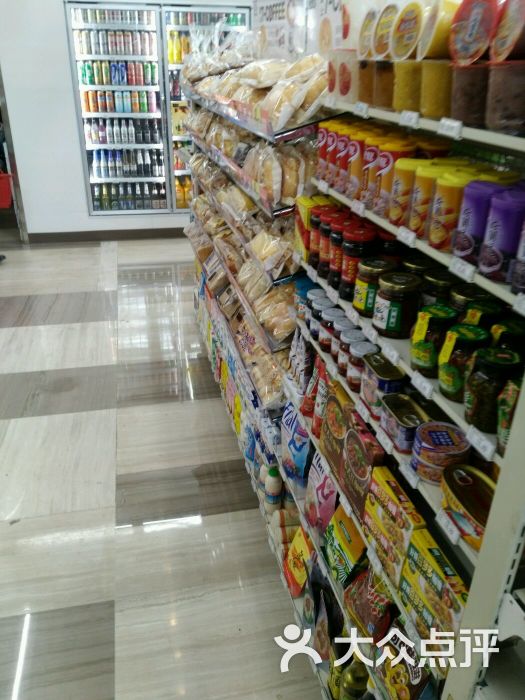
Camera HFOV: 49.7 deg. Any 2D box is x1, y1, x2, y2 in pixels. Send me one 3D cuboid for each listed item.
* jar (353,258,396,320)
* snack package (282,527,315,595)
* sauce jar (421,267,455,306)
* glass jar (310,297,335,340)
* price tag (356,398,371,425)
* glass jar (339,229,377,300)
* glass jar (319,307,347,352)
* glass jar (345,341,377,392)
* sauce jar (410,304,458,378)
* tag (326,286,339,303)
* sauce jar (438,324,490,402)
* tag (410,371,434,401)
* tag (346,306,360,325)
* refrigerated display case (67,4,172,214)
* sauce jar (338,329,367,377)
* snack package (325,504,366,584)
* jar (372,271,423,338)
[{"bbox_3d":[0.232,-0.129,1.165,0.081,0.101,0.081,1,26,0],"label":"jar"},{"bbox_3d":[0.128,0.641,1.717,0.040,0.165,0.120,10,23,-21],"label":"snack package"},{"bbox_3d":[0.318,-0.086,1.011,0.075,0.098,0.075,1,27,0],"label":"sauce jar"},{"bbox_3d":[0.158,-0.080,1.460,0.064,0.095,0.064,1,26,0],"label":"glass jar"},{"bbox_3d":[0.233,0.142,1.311,0.006,0.028,0.070,9,24,-20],"label":"price tag"},{"bbox_3d":[0.204,-0.183,1.221,0.068,0.147,0.068,1,26,0],"label":"glass jar"},{"bbox_3d":[0.198,-0.061,1.600,0.067,0.103,0.067,1,27,-1],"label":"glass jar"},{"bbox_3d":[0.201,0.036,1.135,0.056,0.087,0.056,1,27,0],"label":"glass jar"},{"bbox_3d":[0.282,-0.014,0.926,0.061,0.105,0.061,1,26,0],"label":"sauce jar"},{"bbox_3d":[0.149,-0.117,1.205,0.005,0.020,0.057,6,25,-17],"label":"tag"},{"bbox_3d":[0.280,0.019,0.790,0.061,0.099,0.061,1,27,0],"label":"sauce jar"},{"bbox_3d":[0.317,0.069,1.123,0.006,0.028,0.070,9,24,-20],"label":"tag"},{"bbox_3d":[0.189,-0.073,1.182,0.006,0.019,0.062,9,23,-19],"label":"tag"},{"bbox_3d":[-1.227,-2.085,5.015,0.720,1.638,0.600,-5,28,-12],"label":"refrigerated display case"},{"bbox_3d":[0.188,0.008,1.191,0.055,0.087,0.055,1,27,0],"label":"sauce jar"},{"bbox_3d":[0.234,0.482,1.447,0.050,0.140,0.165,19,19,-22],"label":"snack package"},{"bbox_3d":[0.255,-0.084,1.072,0.081,0.103,0.081,1,26,0],"label":"jar"}]

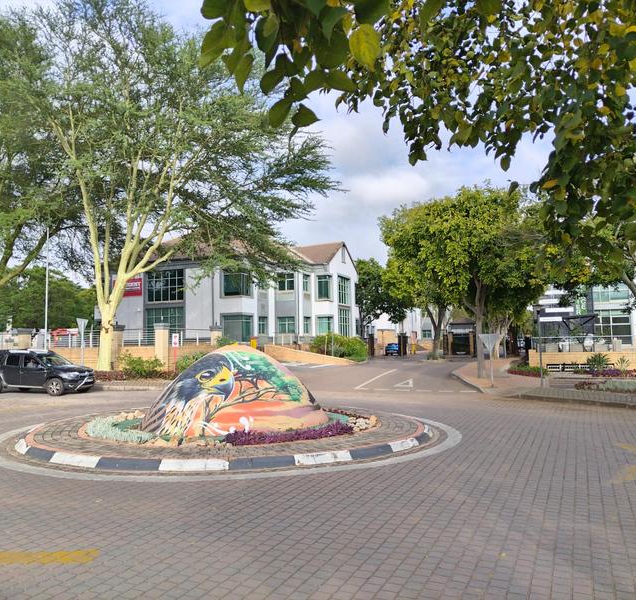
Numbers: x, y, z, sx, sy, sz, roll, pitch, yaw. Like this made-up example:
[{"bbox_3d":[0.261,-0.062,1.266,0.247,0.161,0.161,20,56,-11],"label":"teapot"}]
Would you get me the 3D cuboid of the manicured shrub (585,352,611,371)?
[{"bbox_3d":[14.187,3.147,30.500,1.200,1.000,1.200,-1,-4,0],"label":"manicured shrub"}]

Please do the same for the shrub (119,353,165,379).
[{"bbox_3d":[-8.518,3.185,29.000,2.200,1.250,1.500,0,-4,-5],"label":"shrub"}]

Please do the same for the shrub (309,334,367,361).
[{"bbox_3d":[1.574,3.874,48.500,4.300,2.200,2.800,-3,-5,25],"label":"shrub"}]

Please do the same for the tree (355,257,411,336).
[{"bbox_3d":[6.340,0.649,60.000,6.200,9.500,6.200,-3,-5,25],"label":"tree"}]

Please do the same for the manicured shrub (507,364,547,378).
[{"bbox_3d":[10.062,3.451,29.000,1.600,0.550,2.000,-1,-4,0],"label":"manicured shrub"}]

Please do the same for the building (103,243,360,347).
[{"bbox_3d":[-7.924,0.123,59.386,25.000,9.400,10.500,-3,-5,25],"label":"building"}]

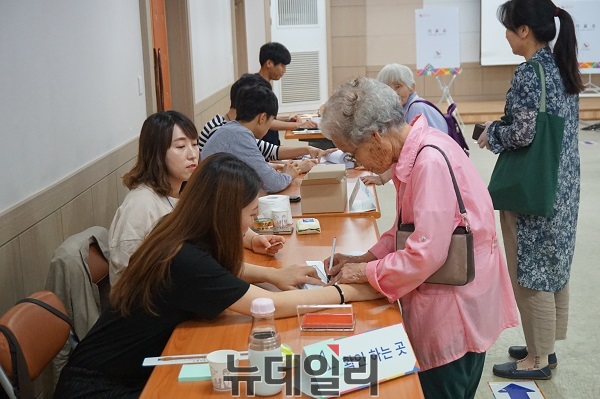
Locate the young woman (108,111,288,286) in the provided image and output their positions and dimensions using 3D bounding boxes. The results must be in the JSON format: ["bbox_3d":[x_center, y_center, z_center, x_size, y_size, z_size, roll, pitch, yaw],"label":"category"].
[{"bbox_3d":[-0.345,0.295,3.033,0.620,1.240,0.500,2,12,20],"label":"young woman"}]

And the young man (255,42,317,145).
[{"bbox_3d":[-0.171,-0.364,5.854,0.620,1.420,0.500,-2,11,0],"label":"young man"}]

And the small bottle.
[{"bbox_3d":[-0.074,0.314,1.747,0.072,0.198,0.072,-2,11,2],"label":"small bottle"}]

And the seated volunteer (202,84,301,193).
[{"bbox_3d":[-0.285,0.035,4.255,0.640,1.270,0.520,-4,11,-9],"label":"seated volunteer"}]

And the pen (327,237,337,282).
[{"bbox_3d":[0.100,0.189,2.544,0.010,0.142,0.010,8,5,2],"label":"pen"}]

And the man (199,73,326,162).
[{"bbox_3d":[-0.238,-0.097,4.808,0.750,1.310,0.520,-4,11,-9],"label":"man"}]

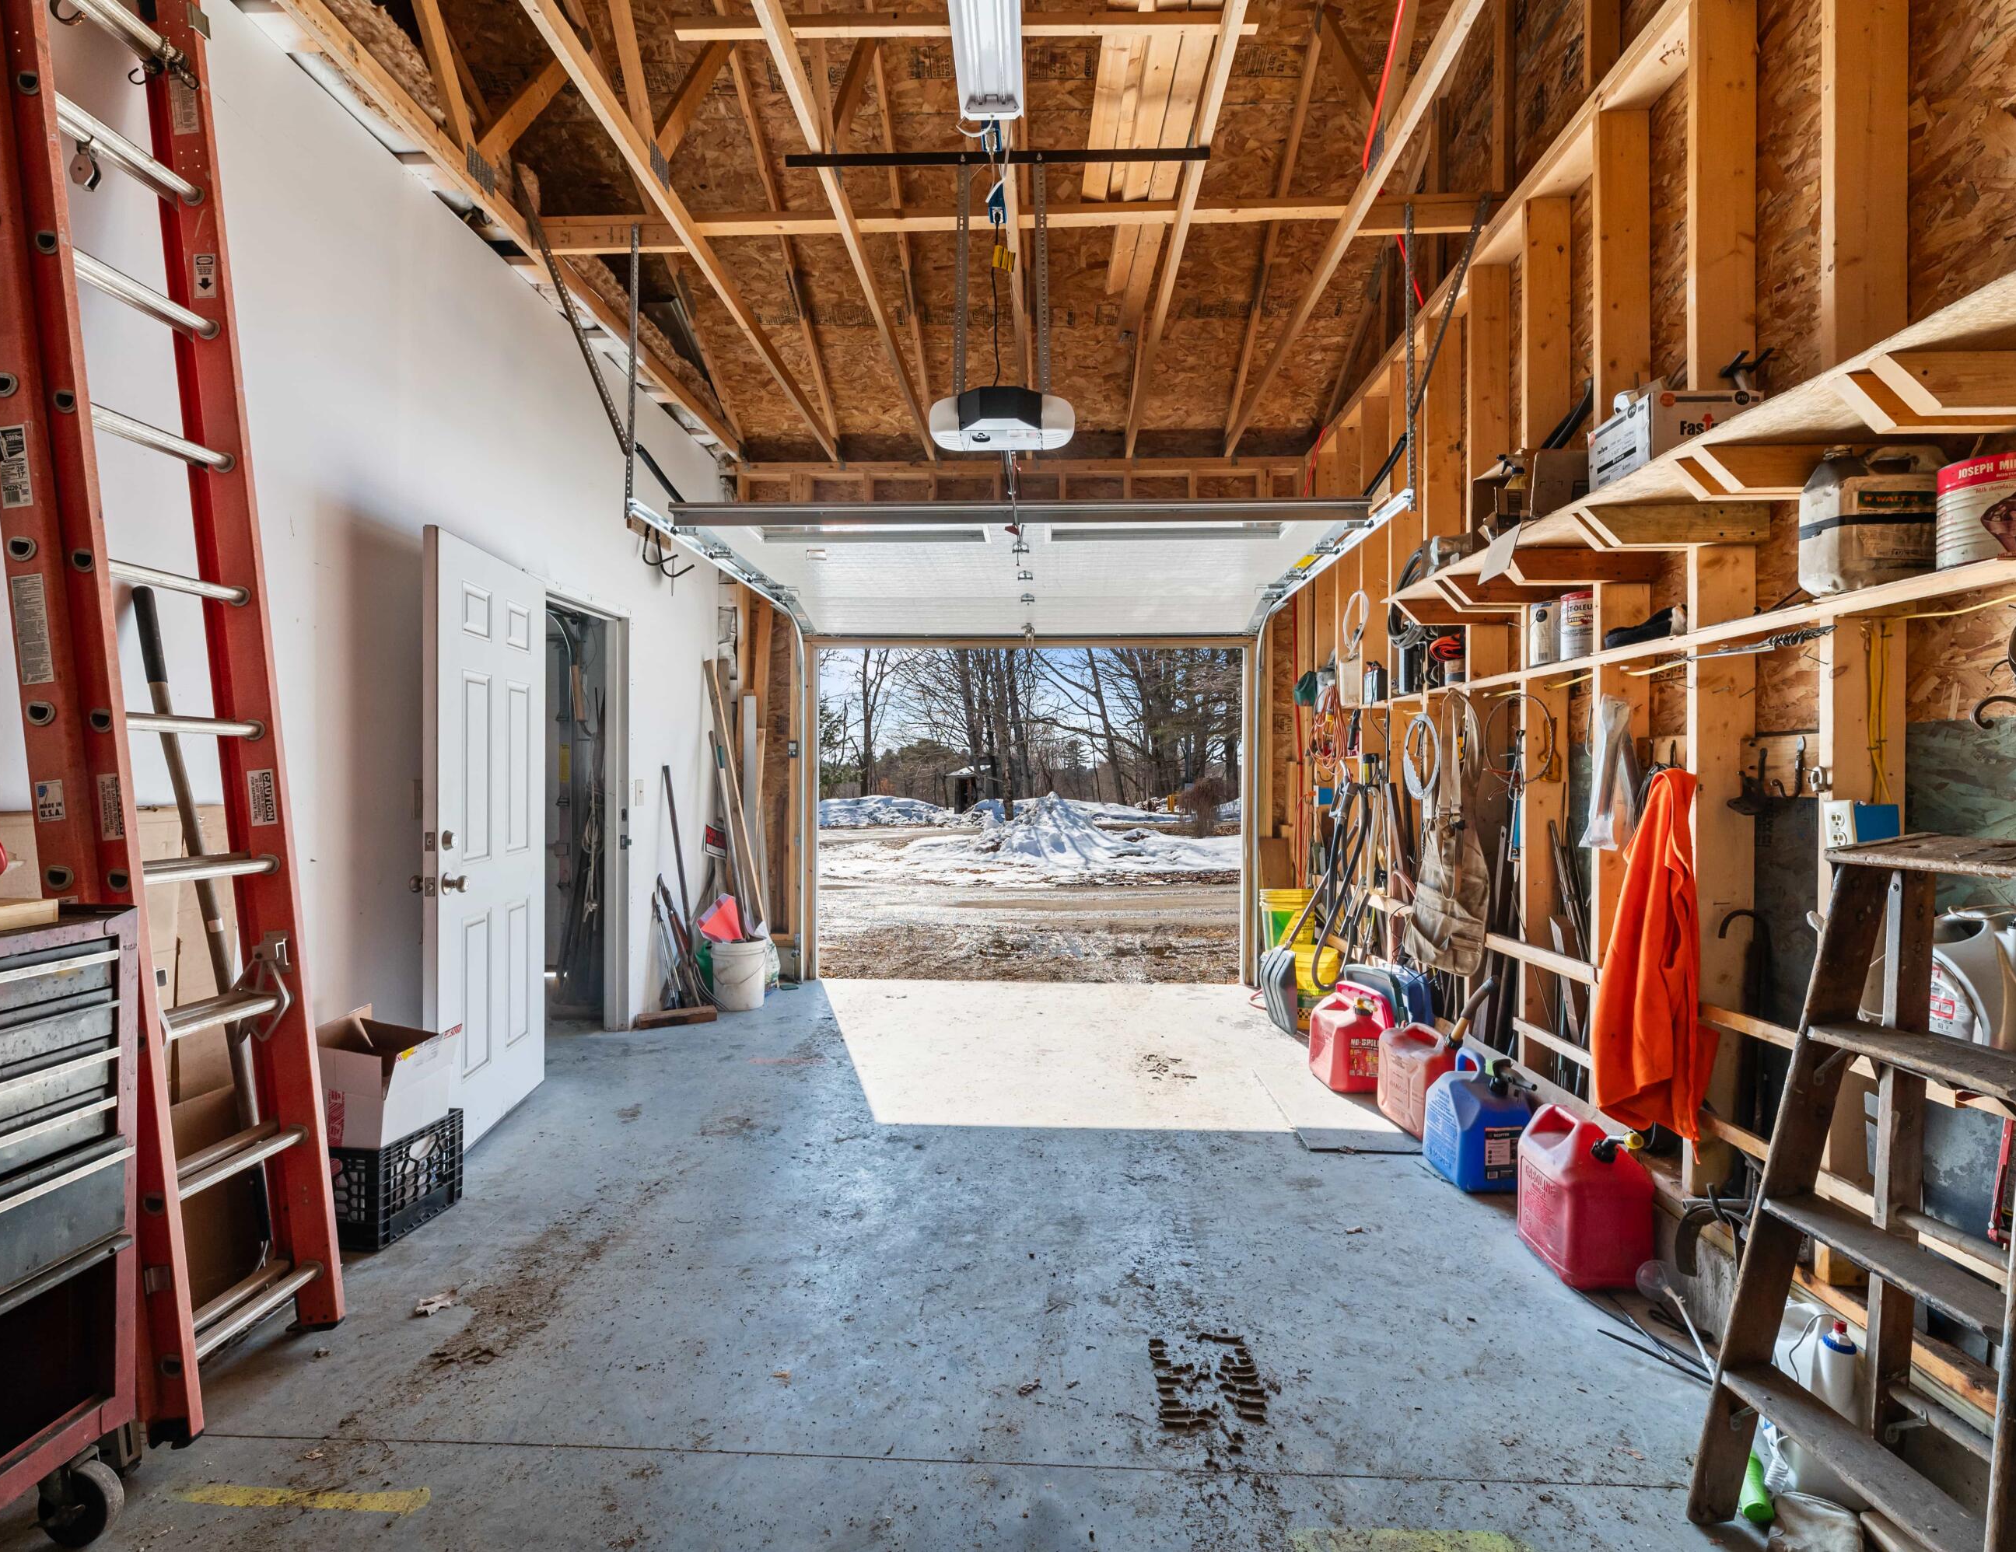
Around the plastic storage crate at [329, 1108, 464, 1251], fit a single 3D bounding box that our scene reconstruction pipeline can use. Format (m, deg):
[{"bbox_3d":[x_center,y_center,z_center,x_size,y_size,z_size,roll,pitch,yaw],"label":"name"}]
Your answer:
[{"bbox_3d":[-1.823,1.142,2.617,0.310,0.280,0.310,0,1,9],"label":"plastic storage crate"}]

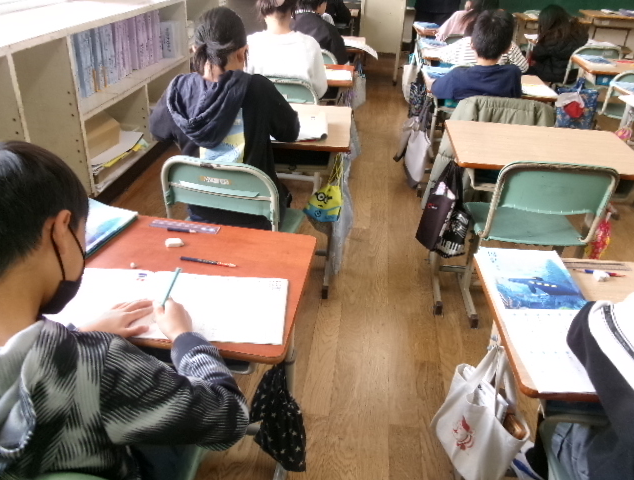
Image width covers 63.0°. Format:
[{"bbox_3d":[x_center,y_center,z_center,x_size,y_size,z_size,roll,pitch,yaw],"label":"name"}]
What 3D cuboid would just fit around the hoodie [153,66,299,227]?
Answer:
[{"bbox_3d":[-0.254,-0.268,1.483,0.390,0.420,0.360,5,30,3],"label":"hoodie"}]

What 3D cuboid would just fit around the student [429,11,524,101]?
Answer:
[{"bbox_3d":[0.723,-0.545,2.443,0.420,1.020,0.520,6,32,5],"label":"student"}]

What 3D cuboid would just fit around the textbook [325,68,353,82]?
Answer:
[{"bbox_3d":[-0.011,-0.842,2.604,0.370,0.020,0.210,6,32,5],"label":"textbook"}]

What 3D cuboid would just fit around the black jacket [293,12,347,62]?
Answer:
[{"bbox_3d":[0.009,-1.138,2.983,0.360,0.380,0.330,7,30,7],"label":"black jacket"}]

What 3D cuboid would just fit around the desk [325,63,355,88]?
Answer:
[{"bbox_3d":[-0.126,-0.854,2.693,0.630,0.045,0.430,5,30,3],"label":"desk"}]

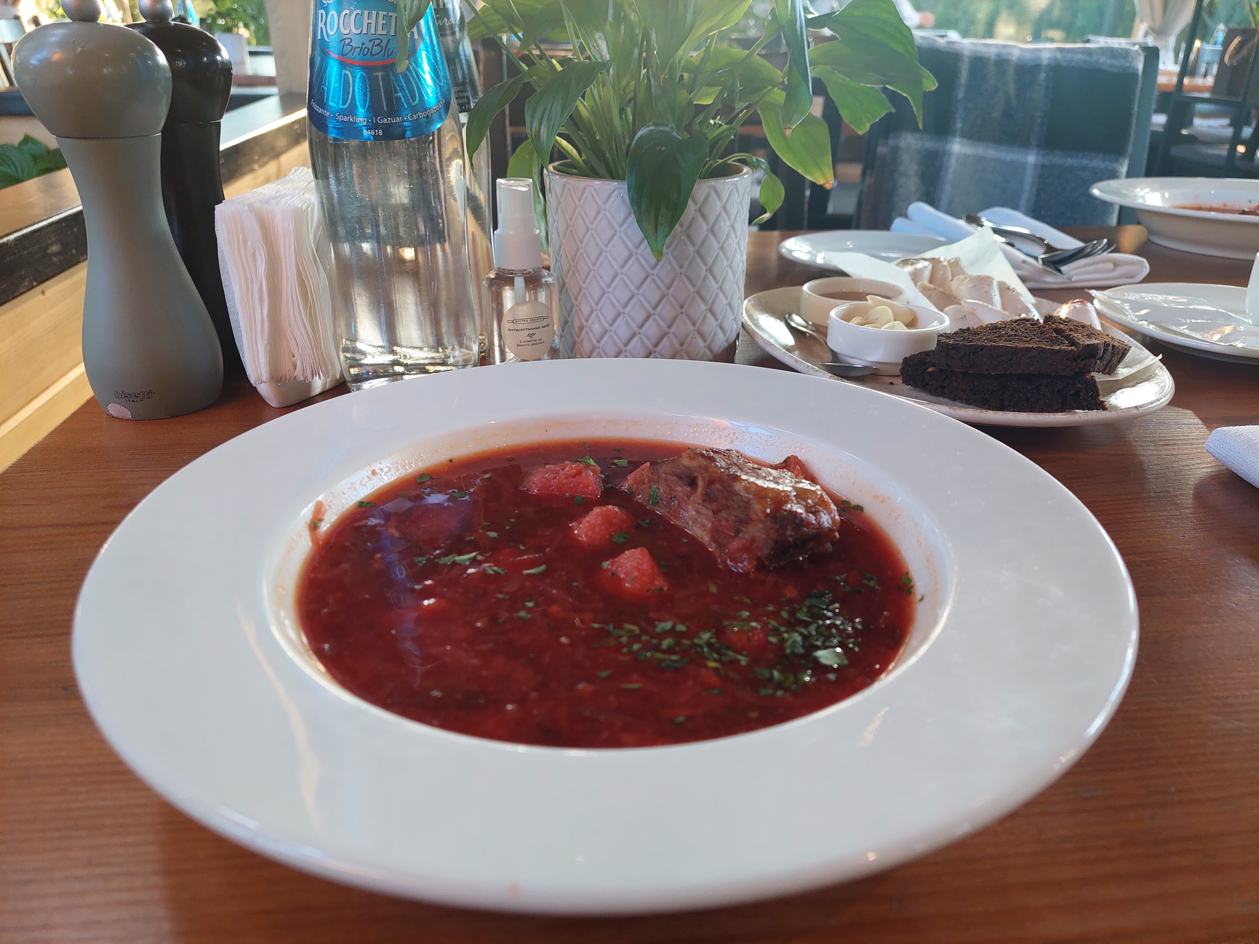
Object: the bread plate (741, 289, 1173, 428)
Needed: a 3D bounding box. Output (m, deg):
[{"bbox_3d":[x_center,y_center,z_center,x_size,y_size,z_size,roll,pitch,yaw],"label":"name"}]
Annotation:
[{"bbox_3d":[0.185,-0.076,0.524,0.228,0.025,0.260,-5,27,-12],"label":"bread plate"}]

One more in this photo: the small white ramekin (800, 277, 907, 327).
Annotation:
[{"bbox_3d":[0.137,-0.098,0.540,0.064,0.030,0.064,0,26,0],"label":"small white ramekin"}]

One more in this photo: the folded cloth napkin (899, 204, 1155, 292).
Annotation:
[{"bbox_3d":[0.336,-0.205,0.778,0.115,0.035,0.205,-9,27,-18],"label":"folded cloth napkin"}]

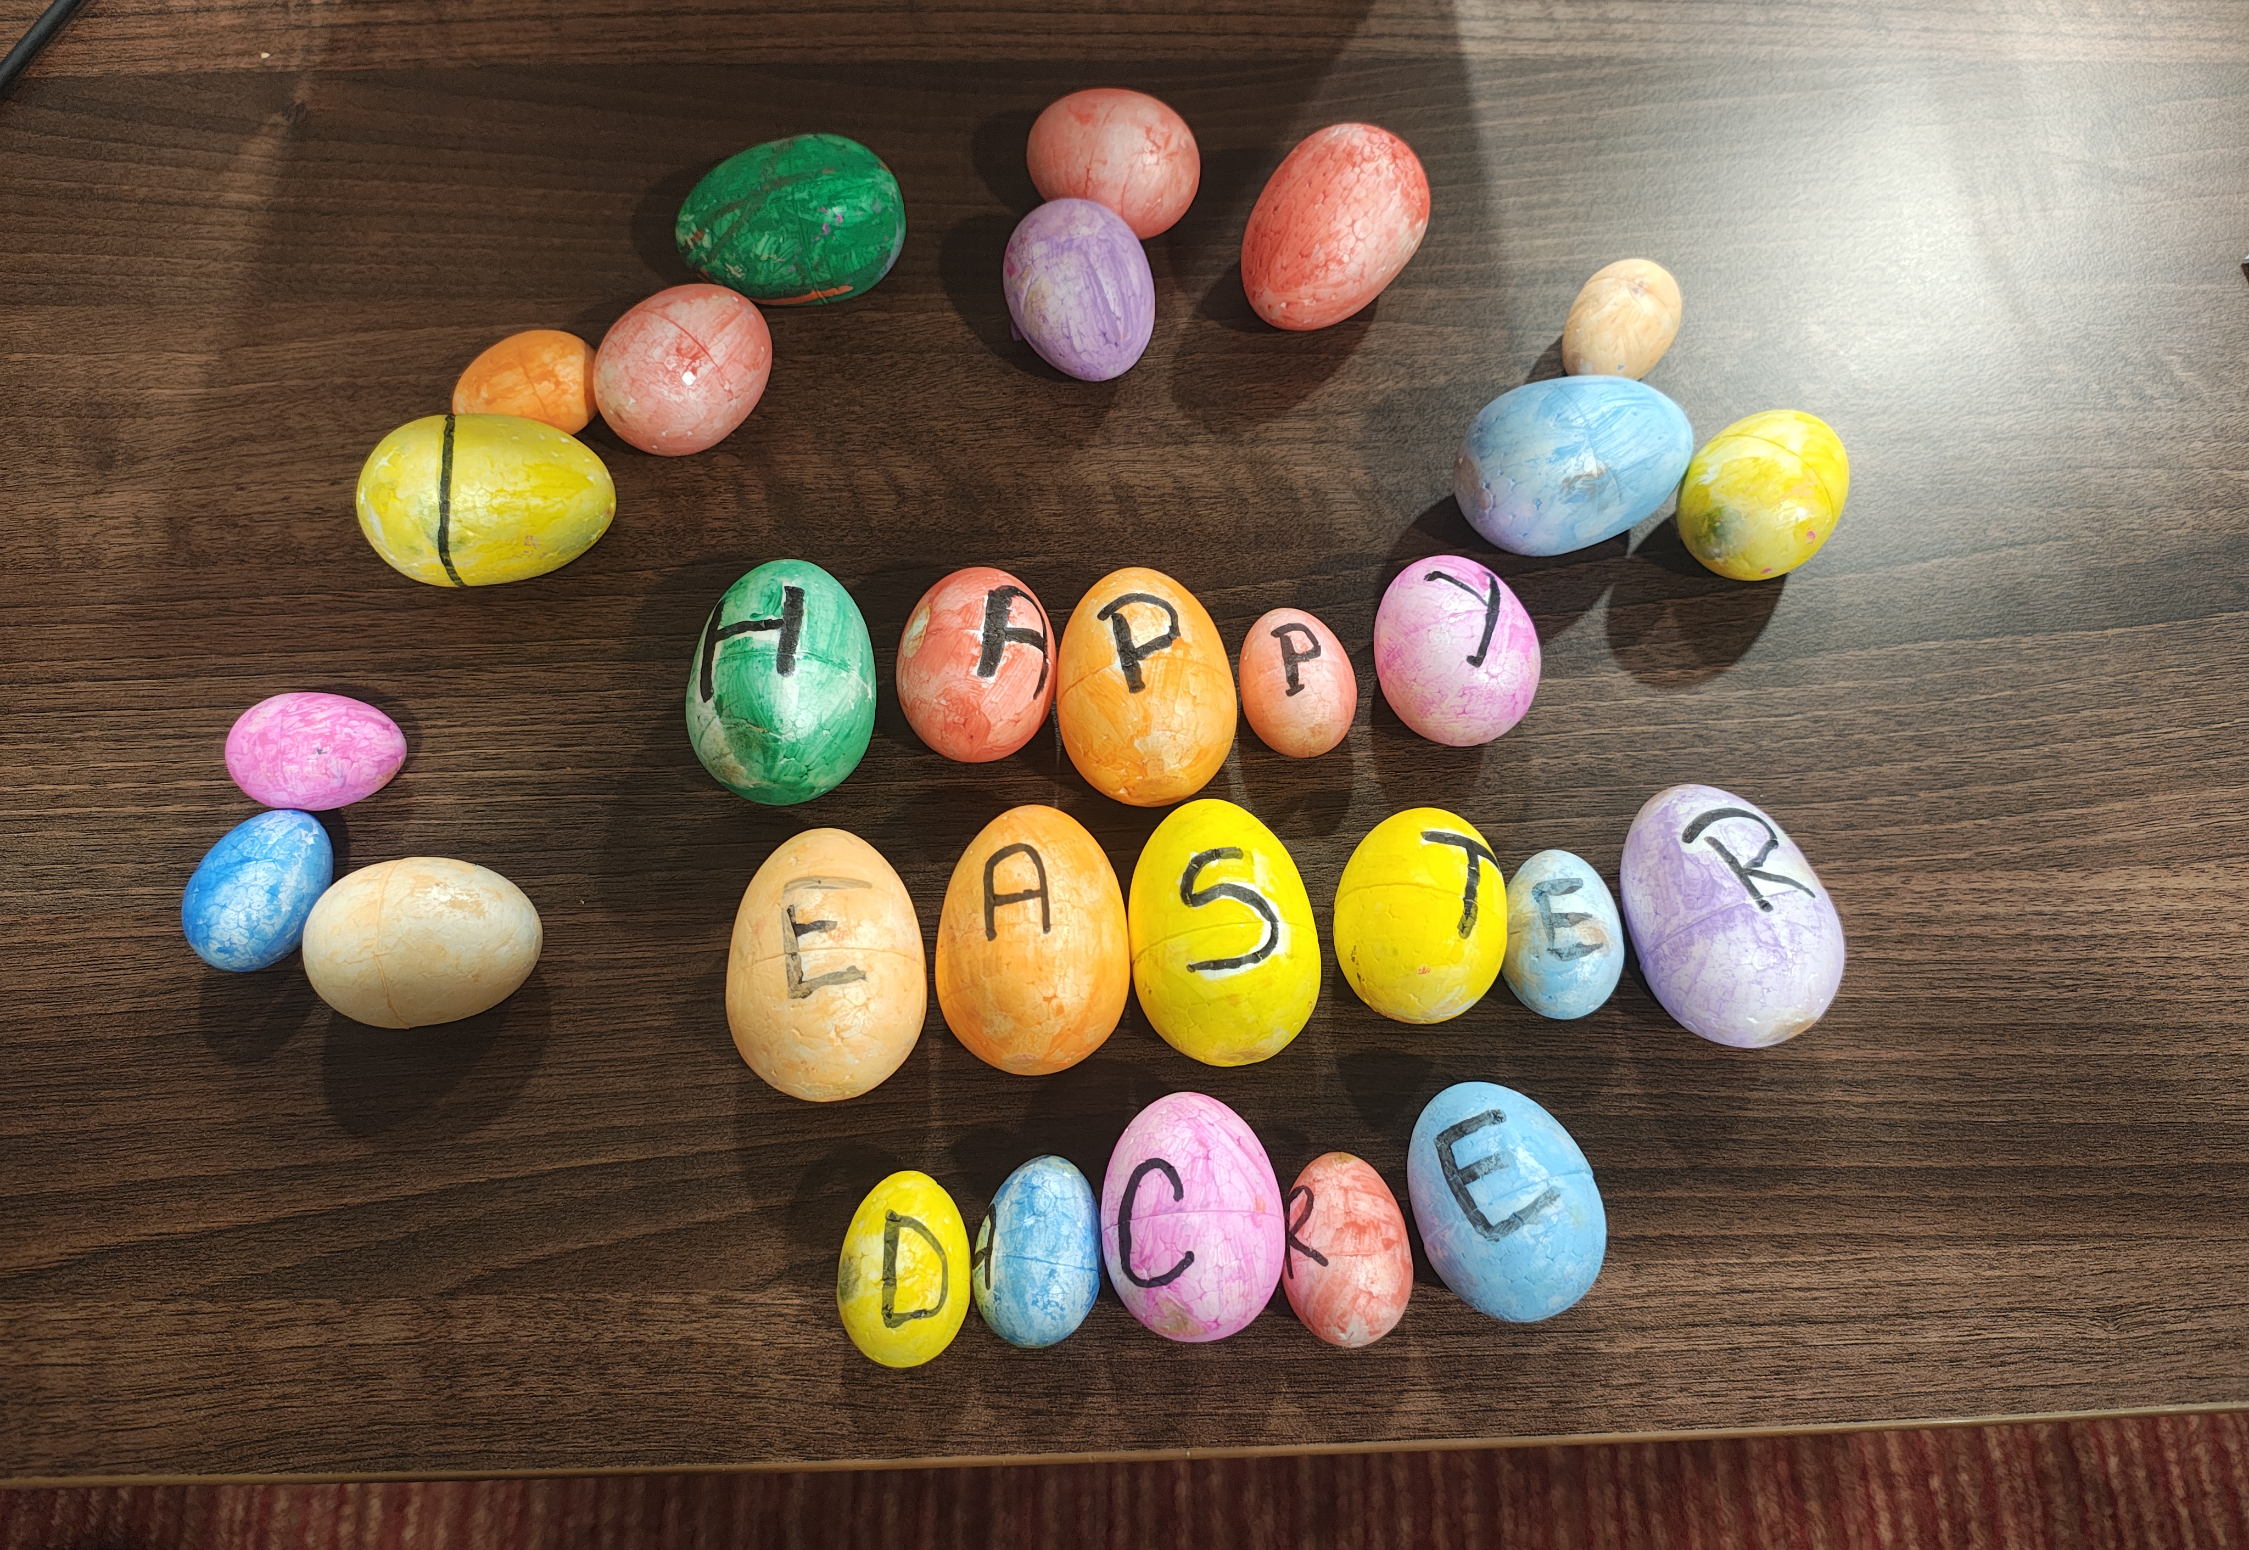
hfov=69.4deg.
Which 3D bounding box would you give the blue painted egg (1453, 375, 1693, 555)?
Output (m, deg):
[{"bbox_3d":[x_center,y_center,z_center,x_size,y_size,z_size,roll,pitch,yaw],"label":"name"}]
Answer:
[{"bbox_3d":[0.133,-0.092,0.484,0.072,0.051,0.051,-15,70,-6],"label":"blue painted egg"}]

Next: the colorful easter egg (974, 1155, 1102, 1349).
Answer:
[{"bbox_3d":[-0.021,0.121,0.411,0.032,0.032,0.047,10,69,3],"label":"colorful easter egg"}]

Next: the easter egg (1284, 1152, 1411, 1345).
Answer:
[{"bbox_3d":[0.053,0.115,0.391,0.031,0.031,0.045,0,61,-1],"label":"easter egg"}]

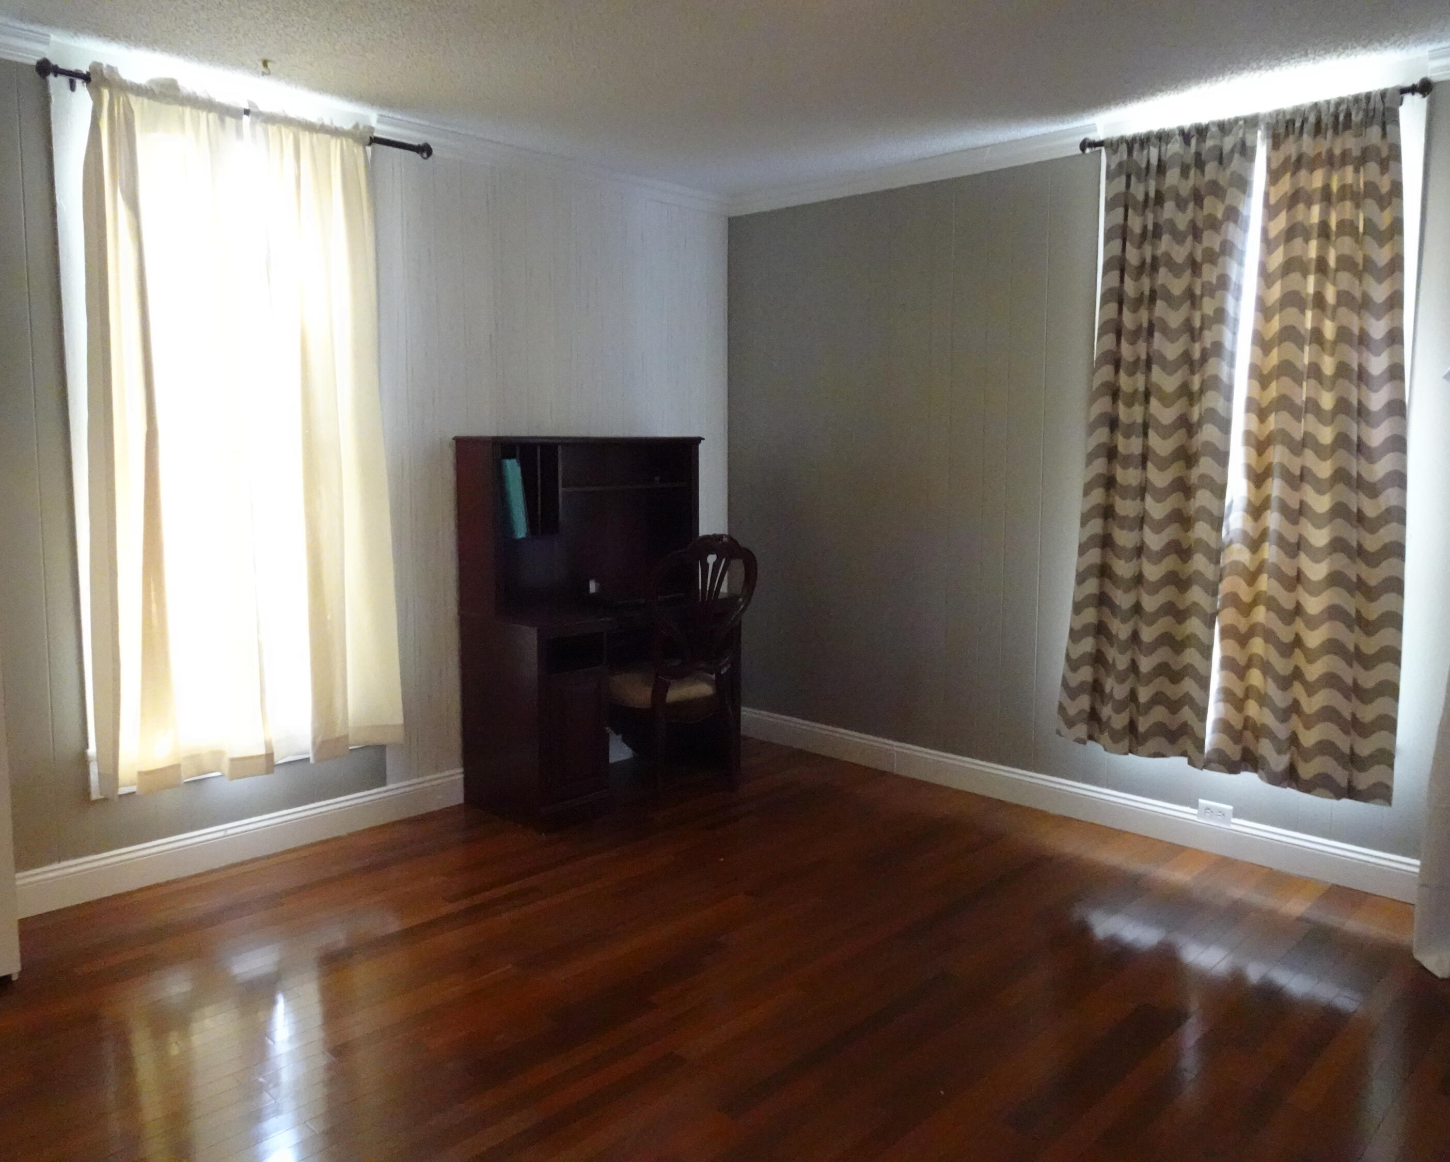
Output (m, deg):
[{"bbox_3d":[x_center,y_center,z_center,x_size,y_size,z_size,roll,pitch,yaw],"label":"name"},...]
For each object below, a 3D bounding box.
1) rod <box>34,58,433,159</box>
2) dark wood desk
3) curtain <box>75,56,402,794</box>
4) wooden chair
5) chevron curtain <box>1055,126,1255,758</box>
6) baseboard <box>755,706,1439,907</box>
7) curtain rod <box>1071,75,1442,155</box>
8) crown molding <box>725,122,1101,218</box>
[{"bbox_3d":[-1.439,-1.438,3.322,0.070,0.070,1.204,7,9,43],"label":"rod"},{"bbox_3d":[-0.463,0.150,4.307,0.497,1.410,1.075,7,9,43],"label":"dark wood desk"},{"bbox_3d":[-1.490,-0.418,3.394,0.110,2.095,0.987,7,9,43],"label":"curtain"},{"bbox_3d":[-0.250,0.330,4.375,0.570,1.040,0.550,7,9,43],"label":"wooden chair"},{"bbox_3d":[1.442,-0.444,3.662,0.562,2.121,0.100,7,9,43],"label":"chevron curtain"},{"bbox_3d":[1.079,0.806,4.269,2.924,0.142,0.018,7,9,43],"label":"baseboard"},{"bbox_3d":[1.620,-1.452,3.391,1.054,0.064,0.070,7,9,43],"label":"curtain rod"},{"bbox_3d":[0.655,-1.640,4.380,1.743,0.075,0.065,7,9,43],"label":"crown molding"}]

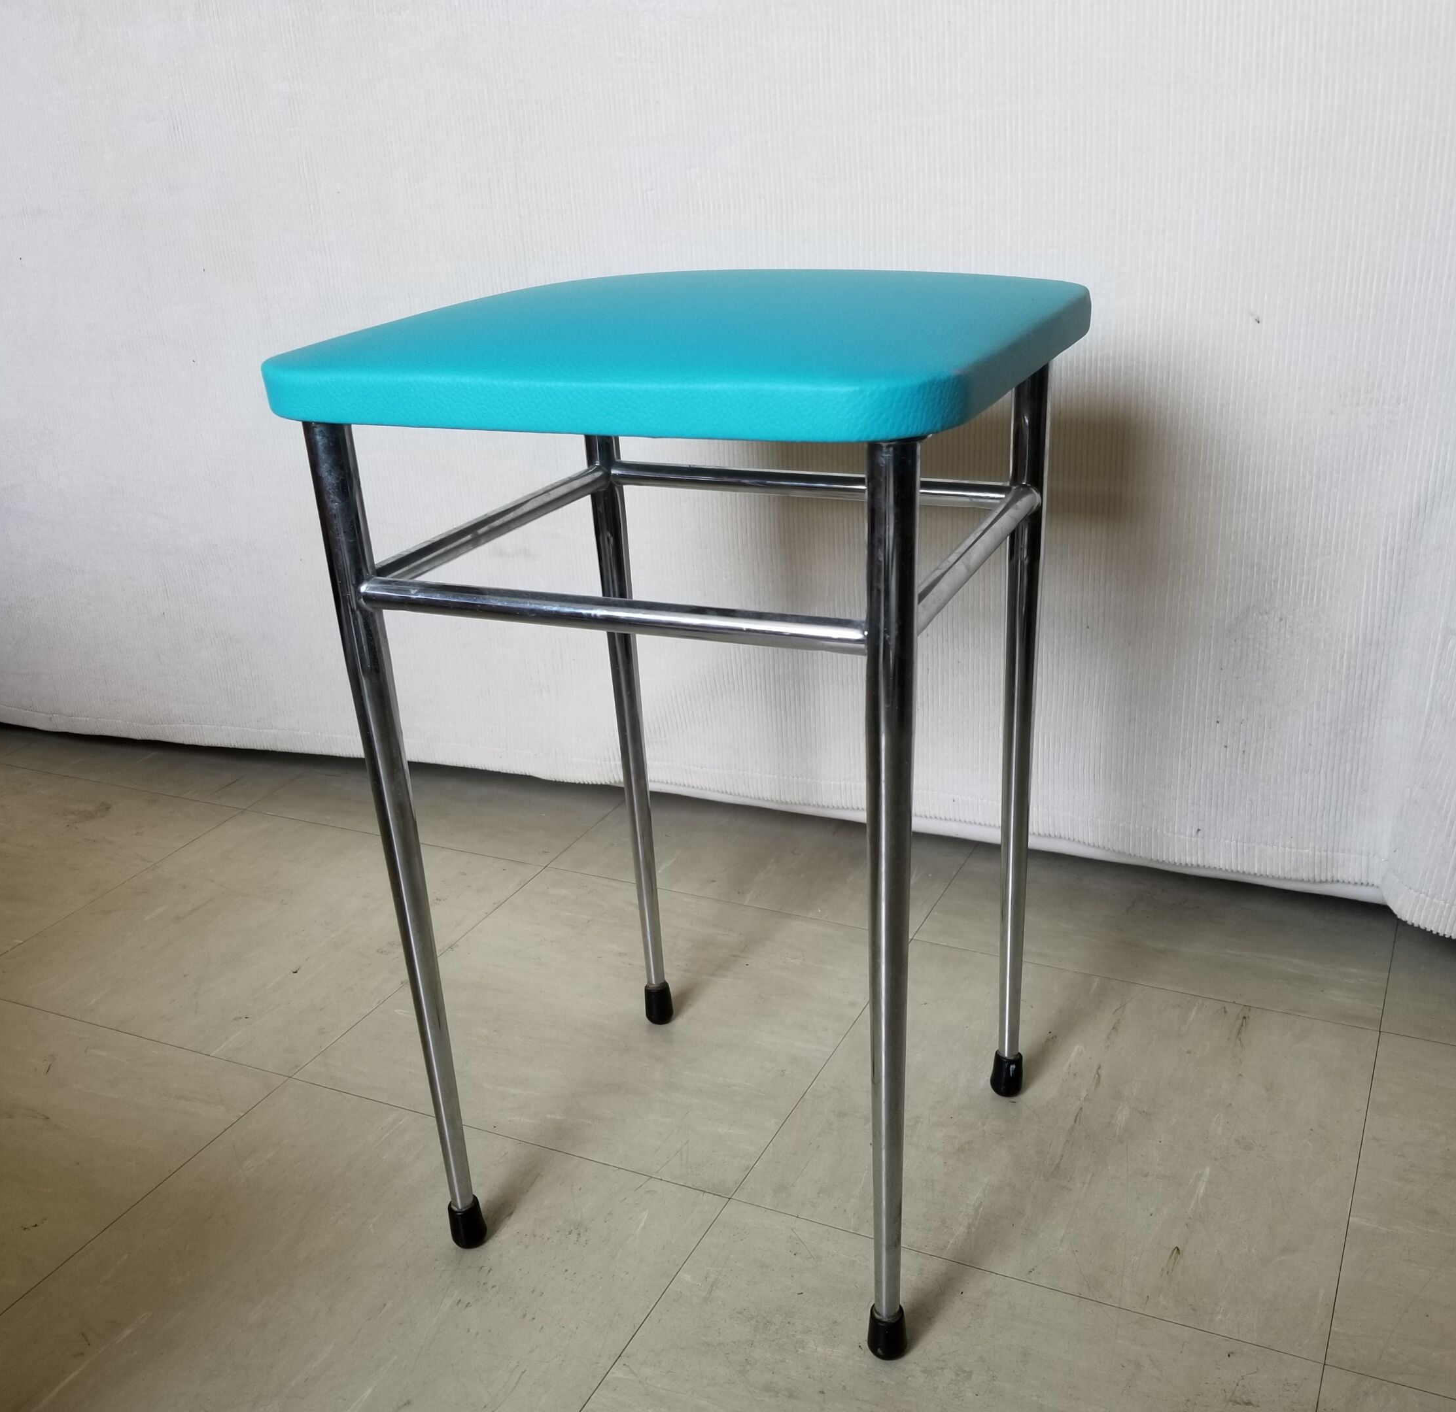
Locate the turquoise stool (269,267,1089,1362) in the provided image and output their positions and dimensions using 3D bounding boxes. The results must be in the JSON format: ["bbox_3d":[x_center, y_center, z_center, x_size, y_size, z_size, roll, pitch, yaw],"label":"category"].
[{"bbox_3d":[0.002,0.032,0.698,0.290,0.466,0.286,6,23,23],"label":"turquoise stool"}]

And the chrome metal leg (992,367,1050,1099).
[{"bbox_3d":[0.155,0.024,0.751,0.021,0.429,0.021,7,23,23],"label":"chrome metal leg"}]

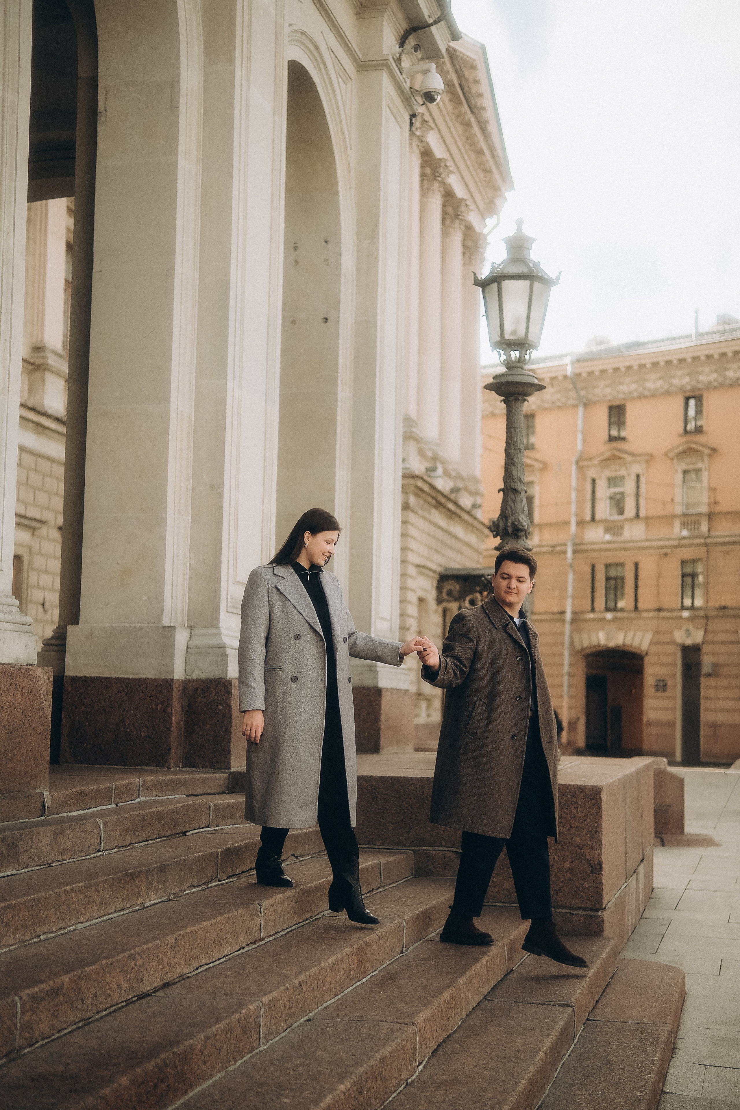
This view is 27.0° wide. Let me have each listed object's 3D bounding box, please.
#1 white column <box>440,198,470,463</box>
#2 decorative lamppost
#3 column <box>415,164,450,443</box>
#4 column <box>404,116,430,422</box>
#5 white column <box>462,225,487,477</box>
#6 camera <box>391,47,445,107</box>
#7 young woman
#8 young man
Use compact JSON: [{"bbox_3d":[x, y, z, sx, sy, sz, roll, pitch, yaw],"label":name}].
[{"bbox_3d":[2.314,-6.596,45.043,1.000,7.930,1.000,0,-6,13],"label":"white column"},{"bbox_3d":[1.145,-0.551,12.198,0.760,4.330,0.760,0,-6,13],"label":"decorative lamppost"},{"bbox_3d":[1.577,-6.920,41.975,1.000,7.930,1.000,0,-6,13],"label":"column"},{"bbox_3d":[0.839,-7.245,38.907,1.000,7.930,1.000,0,-6,13],"label":"column"},{"bbox_3d":[3.051,-6.272,48.112,1.000,7.930,1.000,0,-6,13],"label":"white column"},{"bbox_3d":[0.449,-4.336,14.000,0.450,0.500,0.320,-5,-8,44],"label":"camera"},{"bbox_3d":[-0.150,0.690,6.570,0.740,1.750,0.680,6,-8,-42],"label":"young woman"},{"bbox_3d":[0.595,0.915,6.970,0.660,1.860,0.580,-3,-7,35],"label":"young man"}]

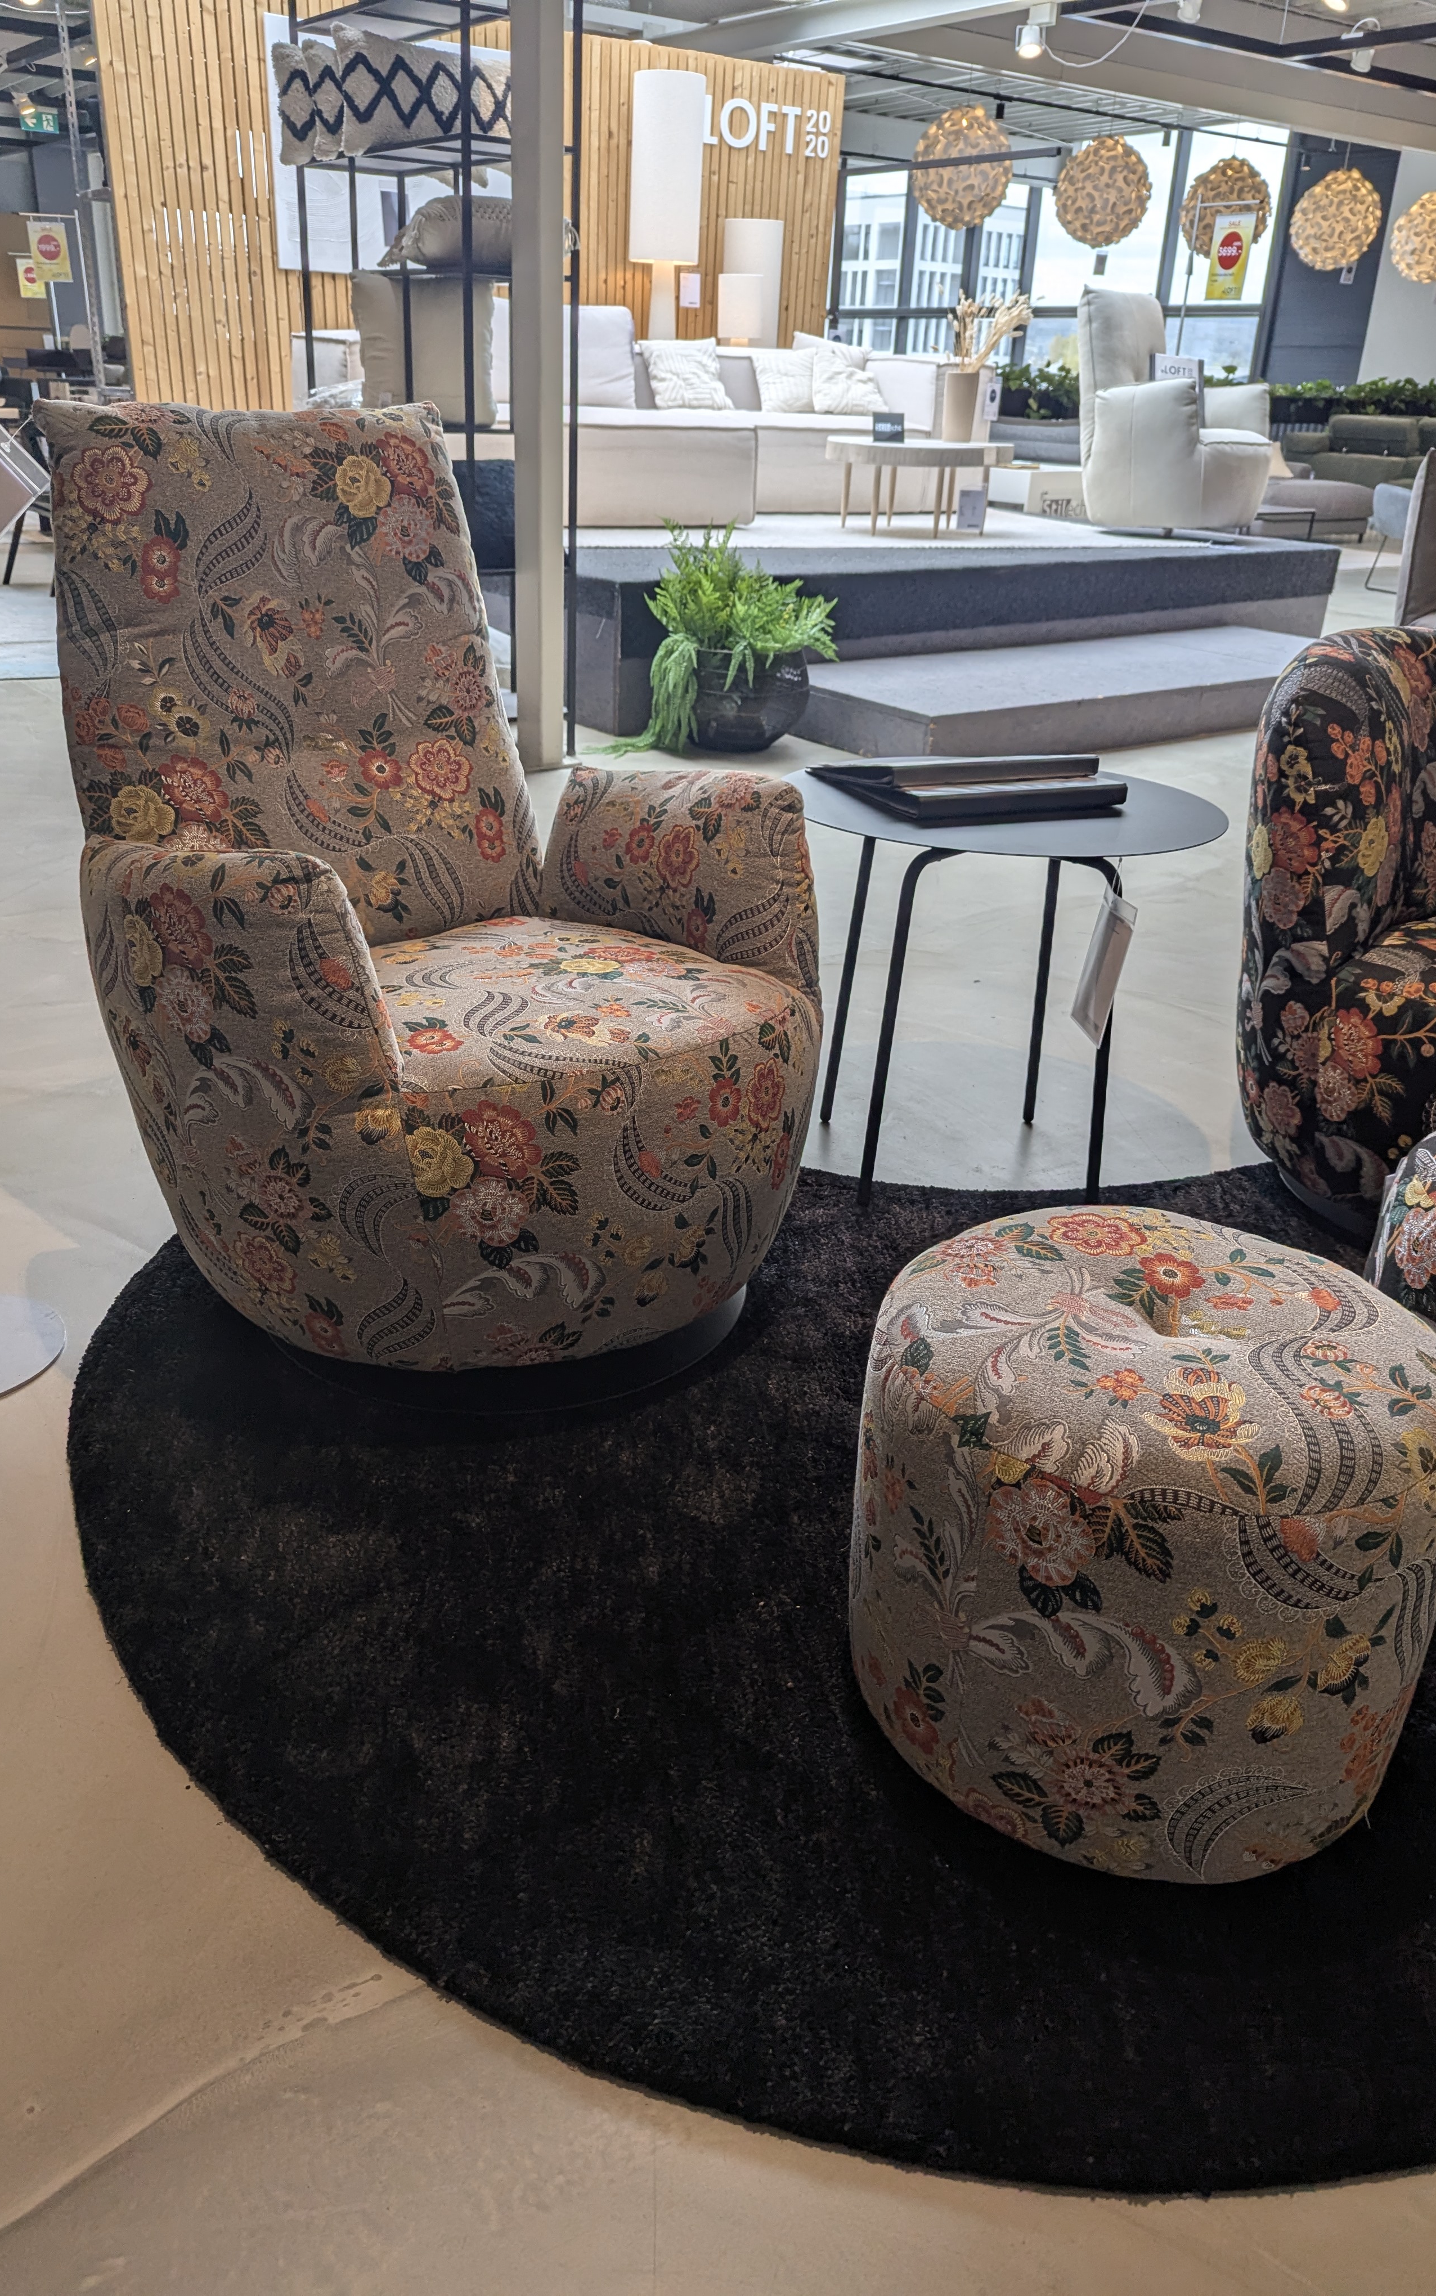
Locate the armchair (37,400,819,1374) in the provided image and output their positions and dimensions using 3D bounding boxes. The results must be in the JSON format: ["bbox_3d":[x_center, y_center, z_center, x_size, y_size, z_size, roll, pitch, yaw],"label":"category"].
[{"bbox_3d":[-0.326,-0.336,1.966,0.788,1.015,0.950,-19,33,-38],"label":"armchair"}]

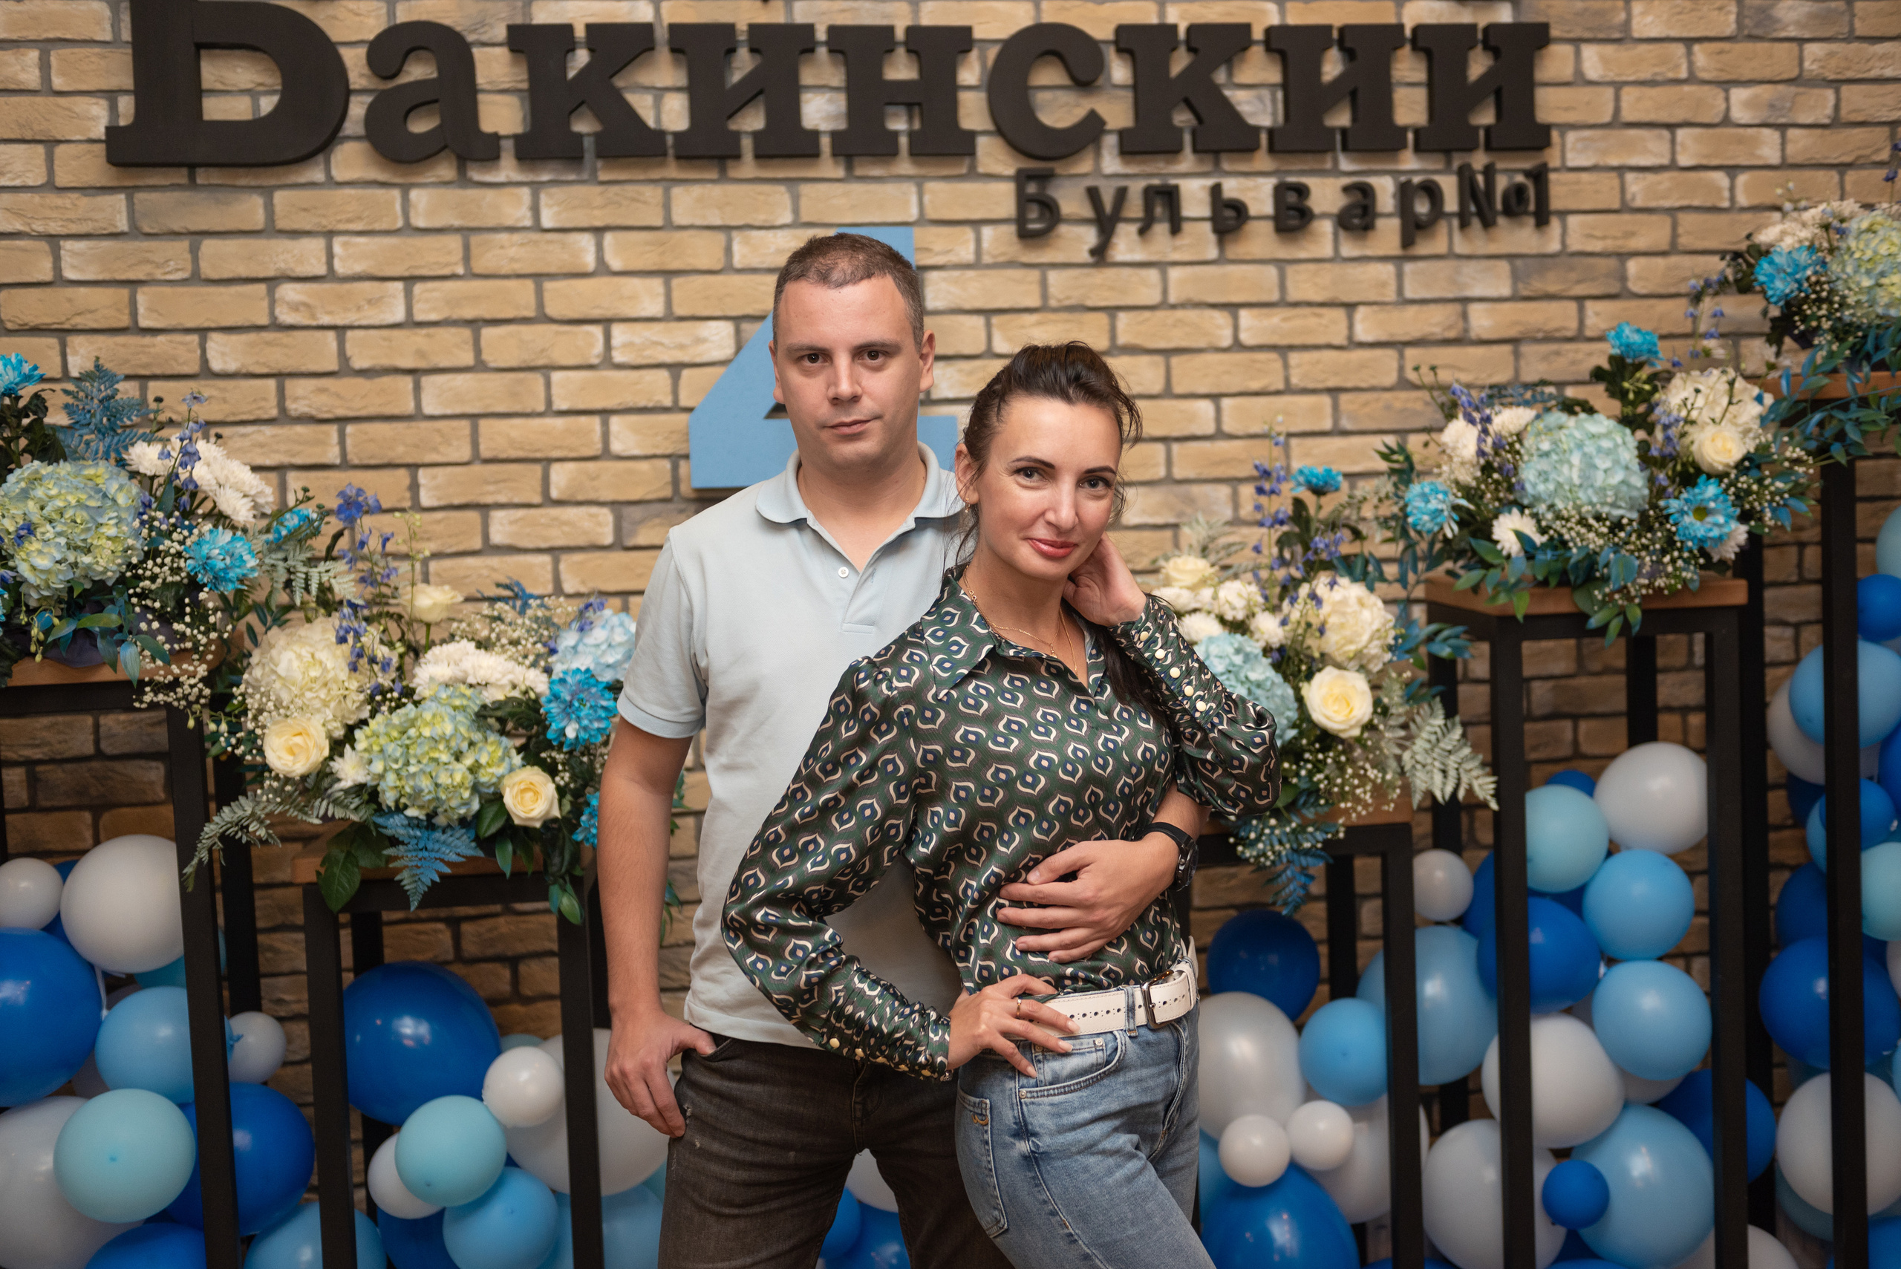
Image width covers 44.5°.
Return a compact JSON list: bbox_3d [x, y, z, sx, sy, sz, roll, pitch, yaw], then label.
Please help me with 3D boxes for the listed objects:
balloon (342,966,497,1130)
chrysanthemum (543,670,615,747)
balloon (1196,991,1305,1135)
[{"bbox_3d":[-0.790,0.601,3.421,0.256,0.243,0.249,-3,4,-14],"label":"balloon"},{"bbox_3d":[-0.531,0.106,3.330,0.102,0.117,0.060,-3,3,-9],"label":"chrysanthemum"},{"bbox_3d":[0.388,0.588,3.137,0.184,0.216,0.188,-2,4,7],"label":"balloon"}]

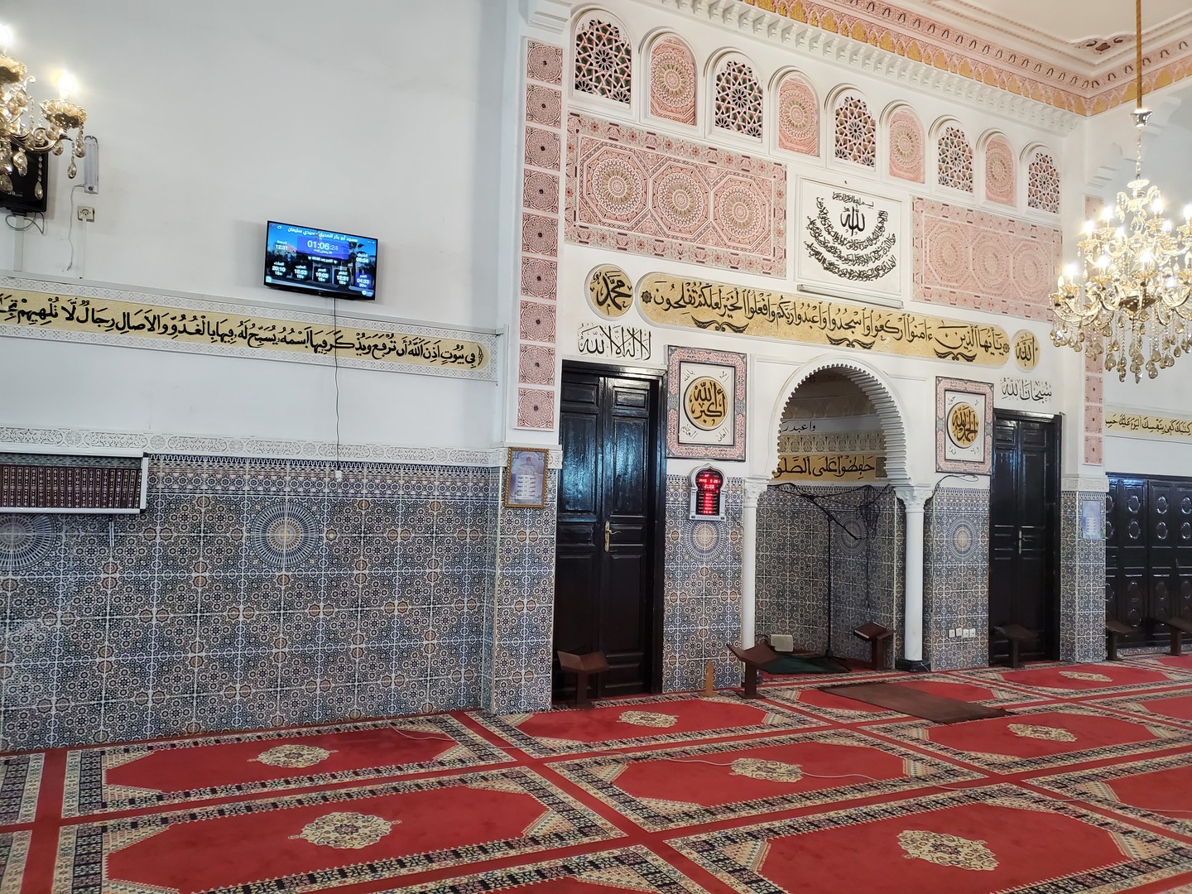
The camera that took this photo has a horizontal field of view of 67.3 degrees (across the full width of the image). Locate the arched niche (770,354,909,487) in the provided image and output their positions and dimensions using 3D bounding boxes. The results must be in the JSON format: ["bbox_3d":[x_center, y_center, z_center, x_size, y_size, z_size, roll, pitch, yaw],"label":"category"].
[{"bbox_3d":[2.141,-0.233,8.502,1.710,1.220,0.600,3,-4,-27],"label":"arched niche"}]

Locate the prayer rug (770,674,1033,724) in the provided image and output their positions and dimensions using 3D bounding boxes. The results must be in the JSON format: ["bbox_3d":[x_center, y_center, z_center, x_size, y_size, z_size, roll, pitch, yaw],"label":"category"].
[{"bbox_3d":[2.542,2.059,7.434,2.222,0.015,1.151,3,-3,-27],"label":"prayer rug"}]

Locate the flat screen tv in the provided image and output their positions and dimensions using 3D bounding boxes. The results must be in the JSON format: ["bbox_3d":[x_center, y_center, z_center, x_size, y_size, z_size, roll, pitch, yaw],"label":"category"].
[{"bbox_3d":[-1.834,-1.245,6.006,0.722,0.424,0.066,3,-3,-27],"label":"flat screen tv"}]

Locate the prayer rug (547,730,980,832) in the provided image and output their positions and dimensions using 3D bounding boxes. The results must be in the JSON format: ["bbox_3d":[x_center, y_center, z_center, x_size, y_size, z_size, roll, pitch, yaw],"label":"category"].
[{"bbox_3d":[0.991,1.876,5.214,2.265,0.015,1.195,3,-4,-27],"label":"prayer rug"}]

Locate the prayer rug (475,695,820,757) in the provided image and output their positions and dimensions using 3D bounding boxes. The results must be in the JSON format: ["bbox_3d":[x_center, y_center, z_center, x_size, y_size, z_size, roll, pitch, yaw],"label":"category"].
[{"bbox_3d":[0.393,1.944,6.396,2.293,0.015,1.172,3,-3,-27],"label":"prayer rug"}]

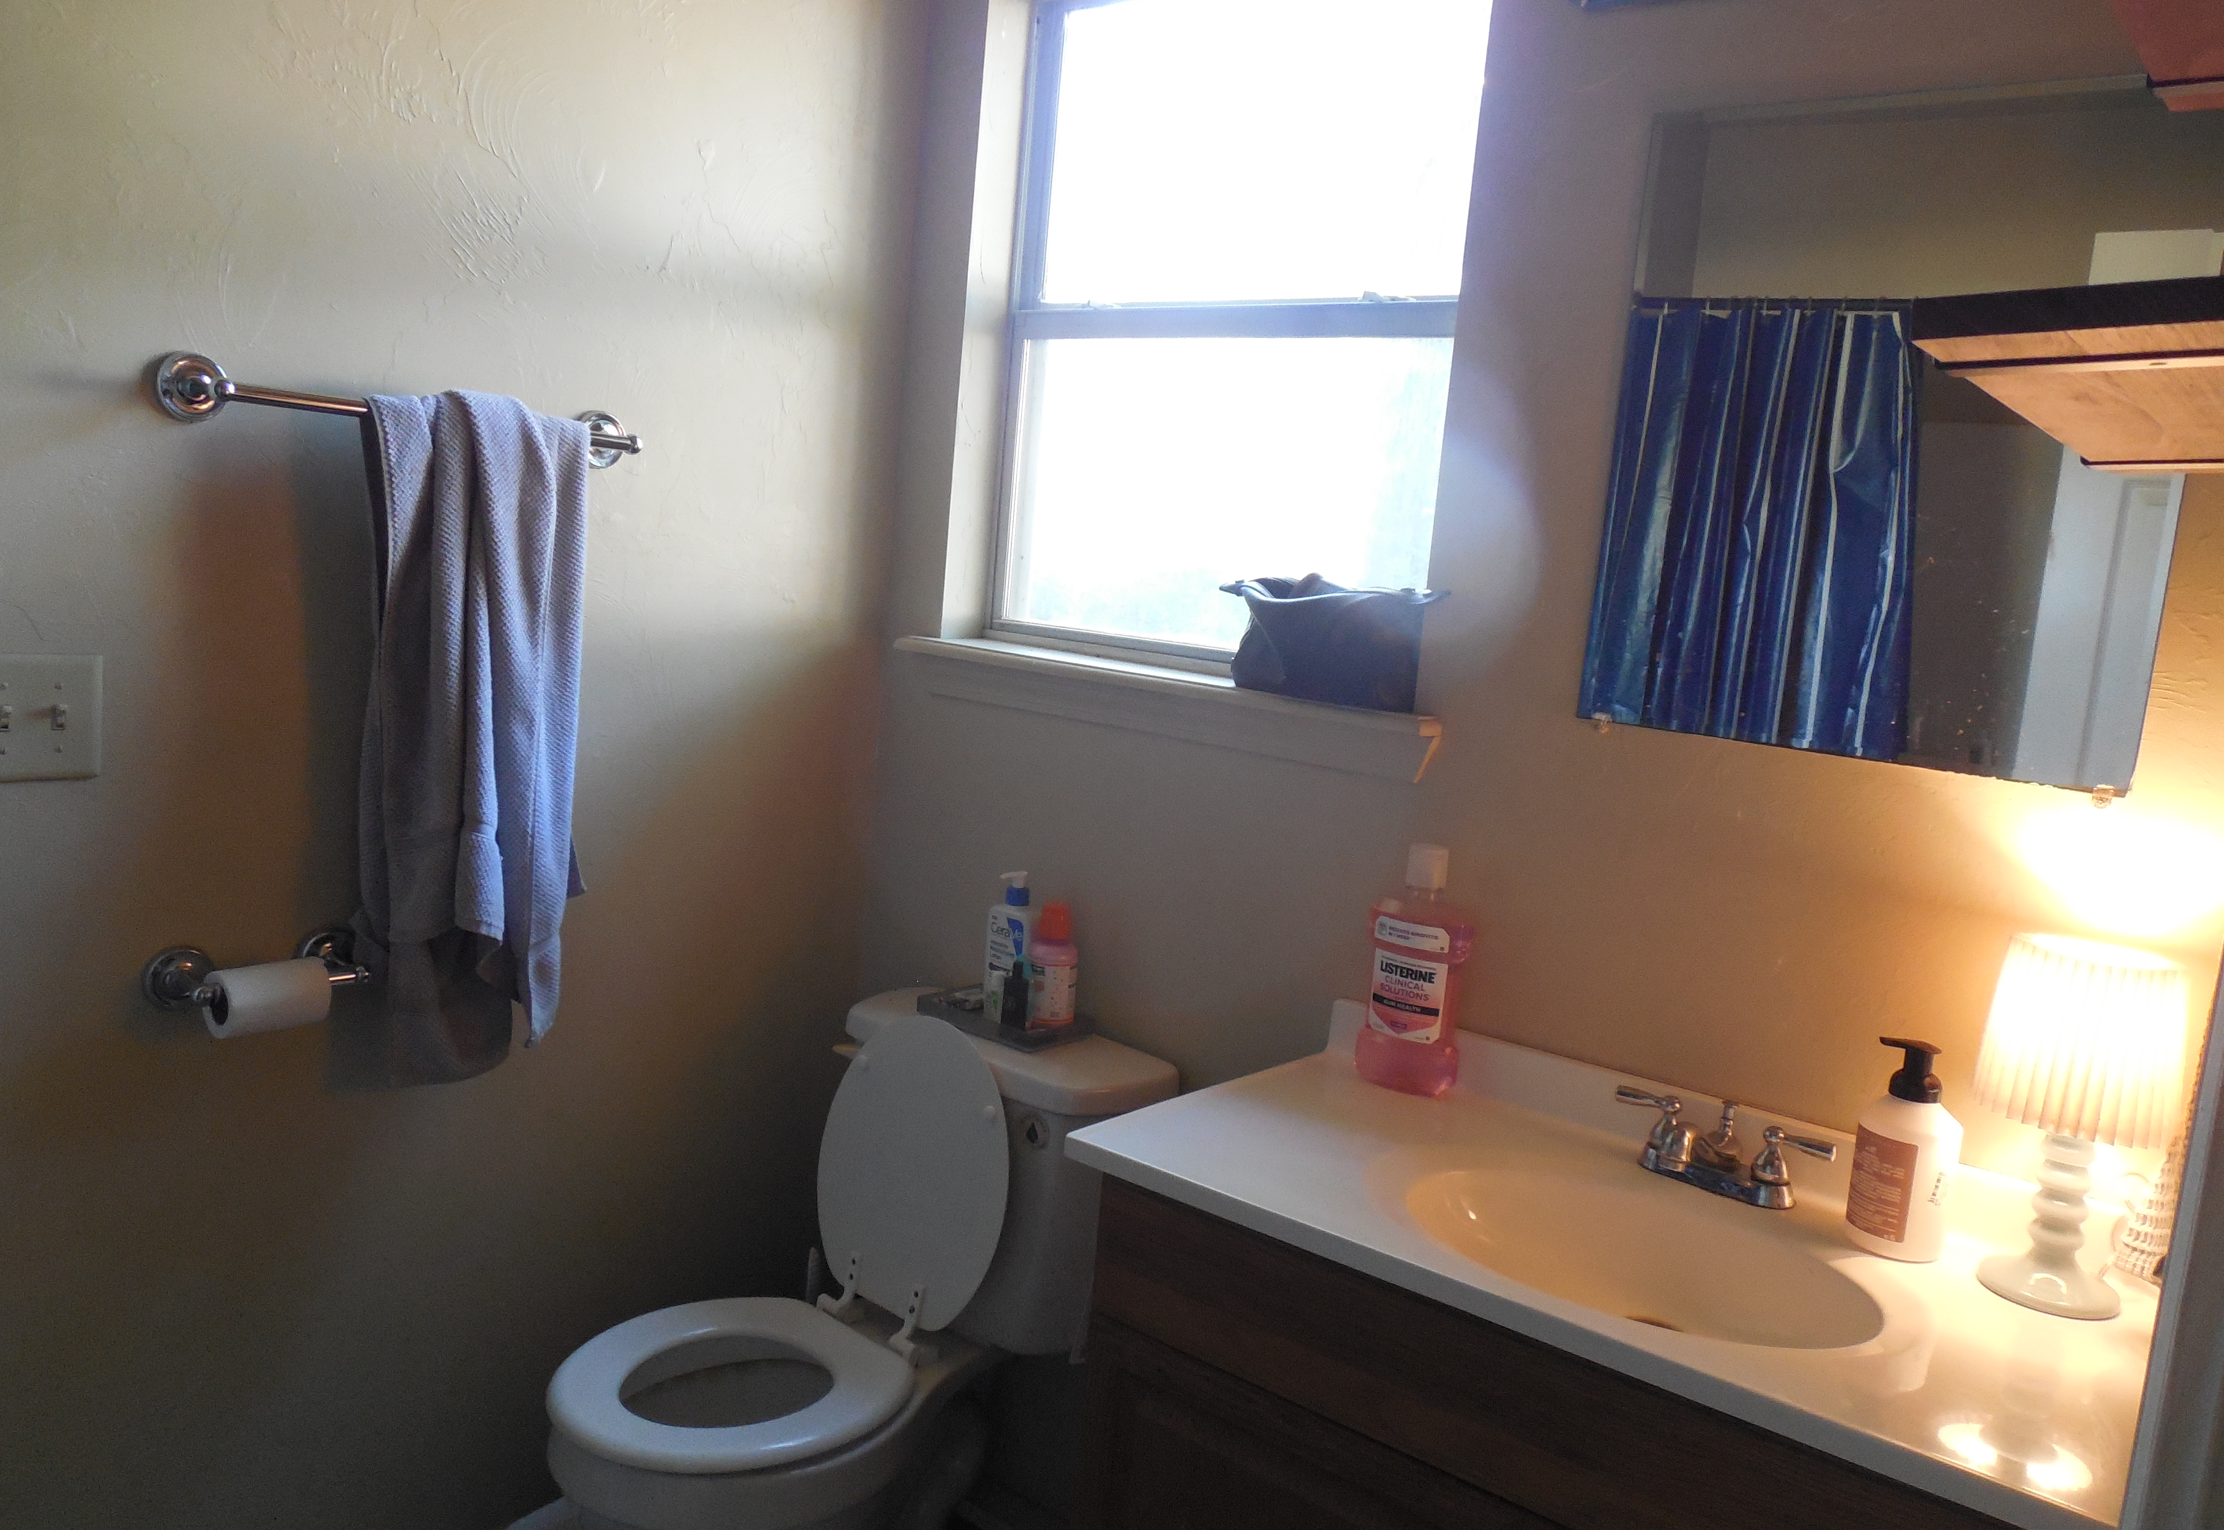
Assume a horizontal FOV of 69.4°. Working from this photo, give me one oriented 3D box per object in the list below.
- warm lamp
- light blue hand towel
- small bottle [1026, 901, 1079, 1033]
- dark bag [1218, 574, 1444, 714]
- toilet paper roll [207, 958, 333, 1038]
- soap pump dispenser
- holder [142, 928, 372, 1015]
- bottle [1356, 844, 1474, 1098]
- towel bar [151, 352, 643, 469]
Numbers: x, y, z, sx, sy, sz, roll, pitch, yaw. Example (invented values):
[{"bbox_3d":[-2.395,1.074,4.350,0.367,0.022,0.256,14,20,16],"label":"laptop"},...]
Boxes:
[{"bbox_3d":[0.821,0.303,1.365,0.153,0.302,0.153,11,9,37],"label":"warm lamp"},{"bbox_3d":[-0.700,-0.014,1.762,0.090,0.748,0.270,11,9,37],"label":"light blue hand towel"},{"bbox_3d":[-0.073,0.258,2.086,0.063,0.160,0.063,5,7,-1],"label":"small bottle"},{"bbox_3d":[0.258,-0.153,1.908,0.295,0.146,0.100,11,9,37],"label":"dark bag"},{"bbox_3d":[-0.853,0.237,1.630,0.067,0.067,0.100,11,9,37],"label":"toilet paper roll"},{"bbox_3d":[0.715,0.338,1.437,0.084,0.196,0.084,10,9,34],"label":"soap pump dispenser"},{"bbox_3d":[-0.865,0.219,1.660,0.086,0.069,0.226,11,9,37],"label":"holder"},{"bbox_3d":[0.343,0.223,1.780,0.100,0.266,0.068,10,9,32],"label":"bottle"},{"bbox_3d":[-0.717,-0.370,1.707,0.086,0.067,0.532,11,9,37],"label":"towel bar"}]

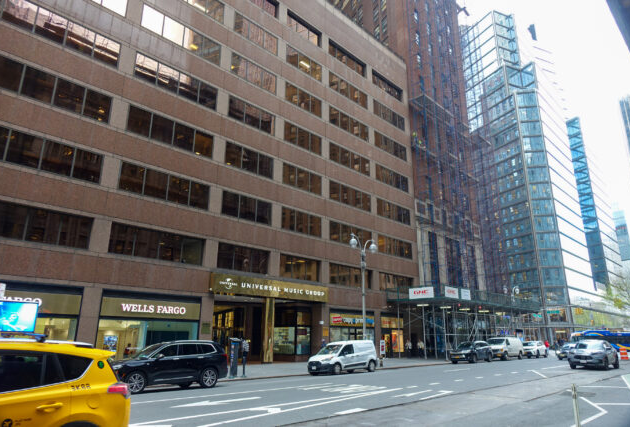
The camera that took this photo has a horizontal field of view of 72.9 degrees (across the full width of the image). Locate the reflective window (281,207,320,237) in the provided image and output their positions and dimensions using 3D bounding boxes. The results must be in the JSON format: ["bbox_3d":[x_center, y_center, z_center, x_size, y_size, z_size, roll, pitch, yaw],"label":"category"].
[{"bbox_3d":[-1.035,0.805,35.328,0.200,1.803,4.561,-15,-23,43],"label":"reflective window"}]

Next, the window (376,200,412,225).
[{"bbox_3d":[8.443,-0.104,45.490,0.200,1.801,6.158,-15,-23,43],"label":"window"}]

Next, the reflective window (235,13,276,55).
[{"bbox_3d":[-4.876,-14.974,35.858,0.200,1.861,4.537,-15,-23,43],"label":"reflective window"}]

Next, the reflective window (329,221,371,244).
[{"bbox_3d":[3.436,2.097,39.626,0.200,1.803,6.024,-15,-23,43],"label":"reflective window"}]

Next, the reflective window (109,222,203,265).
[{"bbox_3d":[-9.814,2.081,27.179,6.216,1.825,0.200,16,-23,-42],"label":"reflective window"}]

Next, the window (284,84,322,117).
[{"bbox_3d":[-0.967,-10.106,38.075,4.352,1.721,0.170,16,-23,-42],"label":"window"}]

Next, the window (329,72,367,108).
[{"bbox_3d":[3.661,-12.950,45.440,6.205,1.825,0.200,16,-23,-42],"label":"window"}]

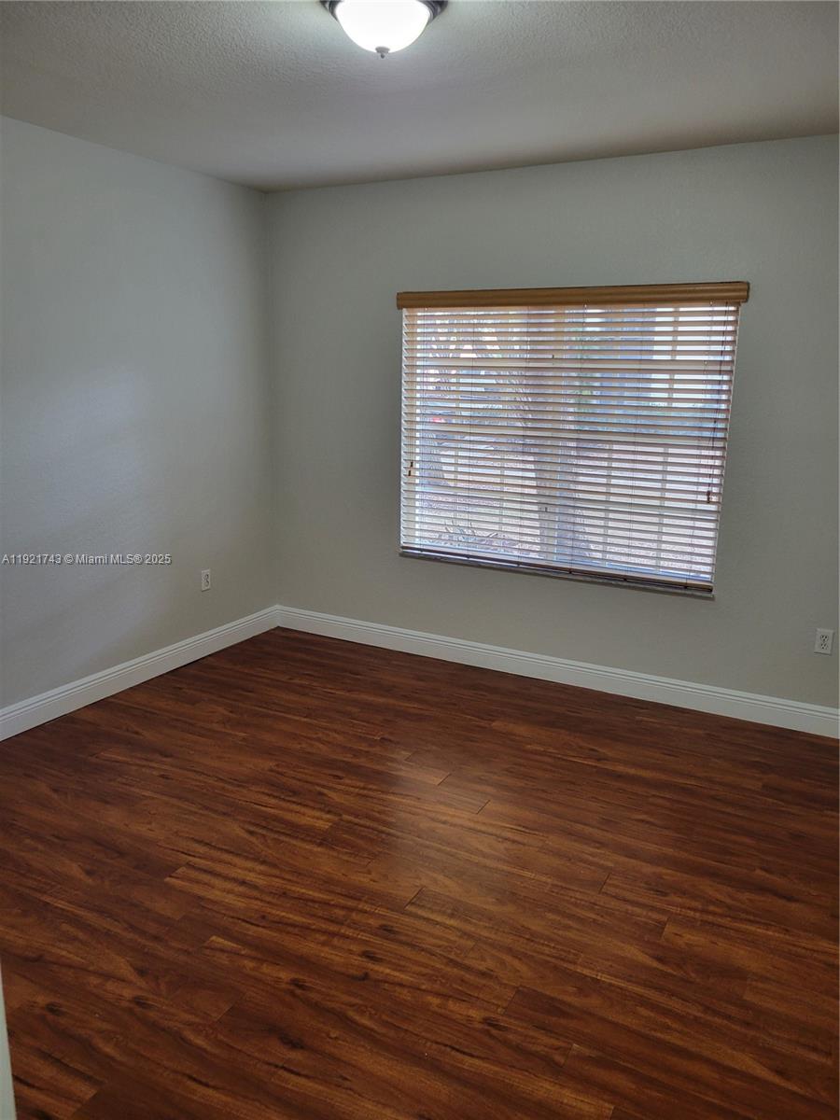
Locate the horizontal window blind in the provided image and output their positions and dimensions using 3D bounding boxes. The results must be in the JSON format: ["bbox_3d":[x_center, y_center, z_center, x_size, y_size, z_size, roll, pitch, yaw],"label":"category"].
[{"bbox_3d":[0.673,-0.645,4.309,1.785,1.423,0.080,8,15,28],"label":"horizontal window blind"}]

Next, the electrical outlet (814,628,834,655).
[{"bbox_3d":[1.851,0.376,3.852,0.071,0.115,0.010,8,15,28],"label":"electrical outlet"}]

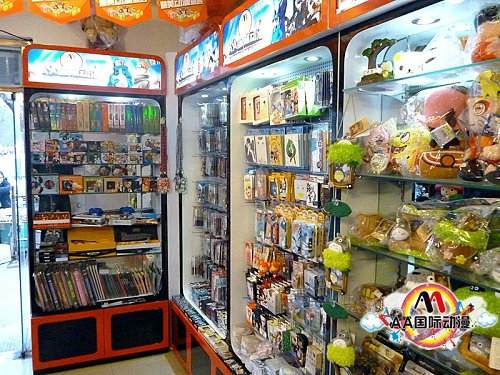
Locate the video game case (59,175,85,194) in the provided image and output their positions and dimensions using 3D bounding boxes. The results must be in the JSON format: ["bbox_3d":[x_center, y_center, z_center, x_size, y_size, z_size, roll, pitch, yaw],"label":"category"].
[{"bbox_3d":[-1.189,-0.012,2.702,0.145,0.120,0.020,-2,6,-22],"label":"video game case"}]

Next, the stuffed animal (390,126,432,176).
[{"bbox_3d":[0.499,-0.111,1.250,0.120,0.152,0.125,-2,6,-28],"label":"stuffed animal"}]

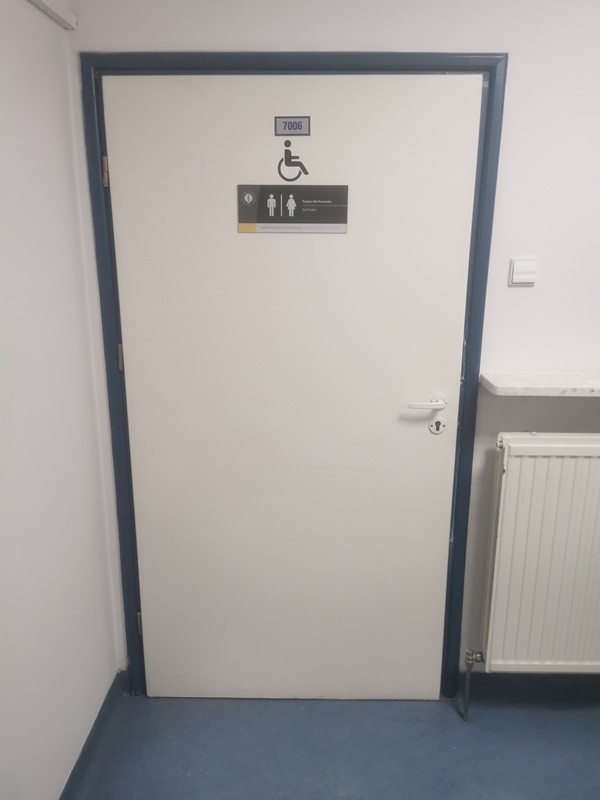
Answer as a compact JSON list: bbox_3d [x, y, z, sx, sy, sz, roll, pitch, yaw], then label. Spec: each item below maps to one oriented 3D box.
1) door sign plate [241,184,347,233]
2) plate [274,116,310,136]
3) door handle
[{"bbox_3d":[-0.020,-0.551,1.803,0.316,0.133,0.005,0,15,1],"label":"door sign plate"},{"bbox_3d":[-0.020,-0.766,1.746,0.100,0.051,0.005,0,15,1],"label":"plate"},{"bbox_3d":[0.393,0.013,1.917,0.128,0.053,0.060,0,15,1],"label":"door handle"}]

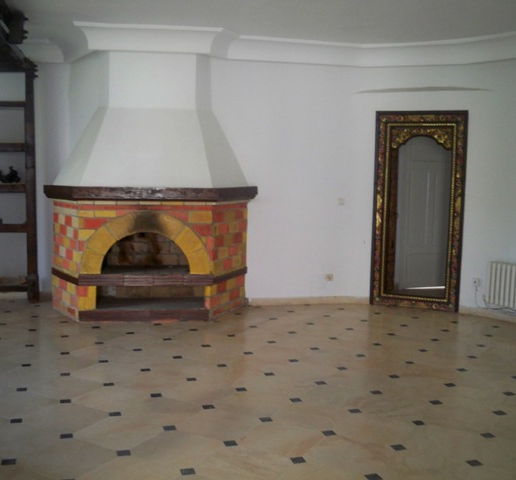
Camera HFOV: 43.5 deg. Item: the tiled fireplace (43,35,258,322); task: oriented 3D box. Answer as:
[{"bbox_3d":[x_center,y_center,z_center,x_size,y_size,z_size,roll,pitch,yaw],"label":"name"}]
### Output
[{"bbox_3d":[-1.071,-0.606,6.526,2.245,2.760,0.829,0,6,-8],"label":"tiled fireplace"}]

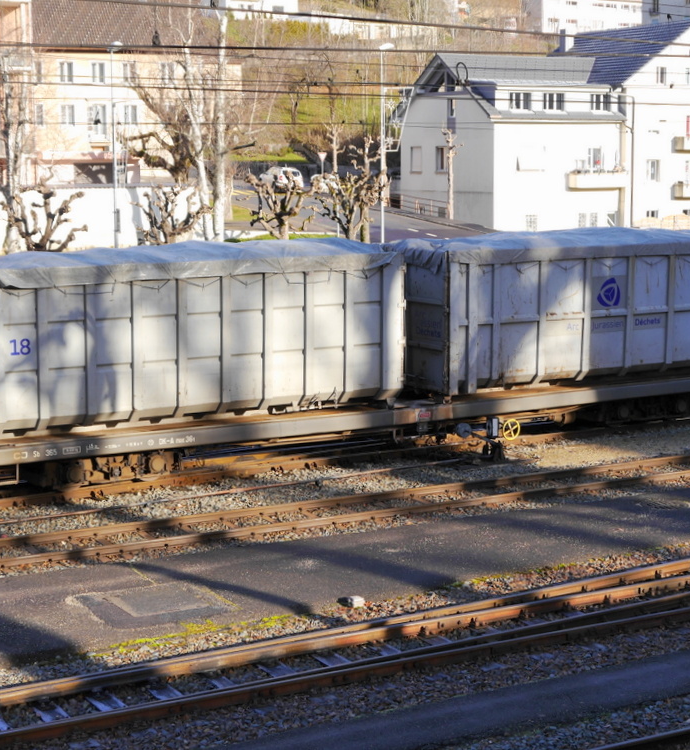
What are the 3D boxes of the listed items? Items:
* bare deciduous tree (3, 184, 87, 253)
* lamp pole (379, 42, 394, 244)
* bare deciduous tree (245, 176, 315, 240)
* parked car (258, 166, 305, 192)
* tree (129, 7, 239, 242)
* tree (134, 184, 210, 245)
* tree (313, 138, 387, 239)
[{"bbox_3d":[-9.248,-3.933,50.280,2.550,3.951,2.550,-5,10,-31],"label":"bare deciduous tree"},{"bbox_3d":[1.611,-8.346,62.630,0.650,8.885,0.250,4,9,25],"label":"lamp pole"},{"bbox_3d":[-2.383,-5.452,60.274,2.600,3.860,2.600,0,8,0],"label":"bare deciduous tree"},{"bbox_3d":[-3.920,-12.485,102.885,1.760,1.620,4.200,-3,9,-19],"label":"parked car"},{"bbox_3d":[-5.833,-9.115,59.630,3.900,8.886,3.900,0,8,0],"label":"tree"},{"bbox_3d":[-5.890,-4.591,55.270,2.550,3.809,2.550,-5,10,-31],"label":"tree"},{"bbox_3d":[0.263,-6.538,62.872,2.850,5.251,2.850,0,8,0],"label":"tree"}]

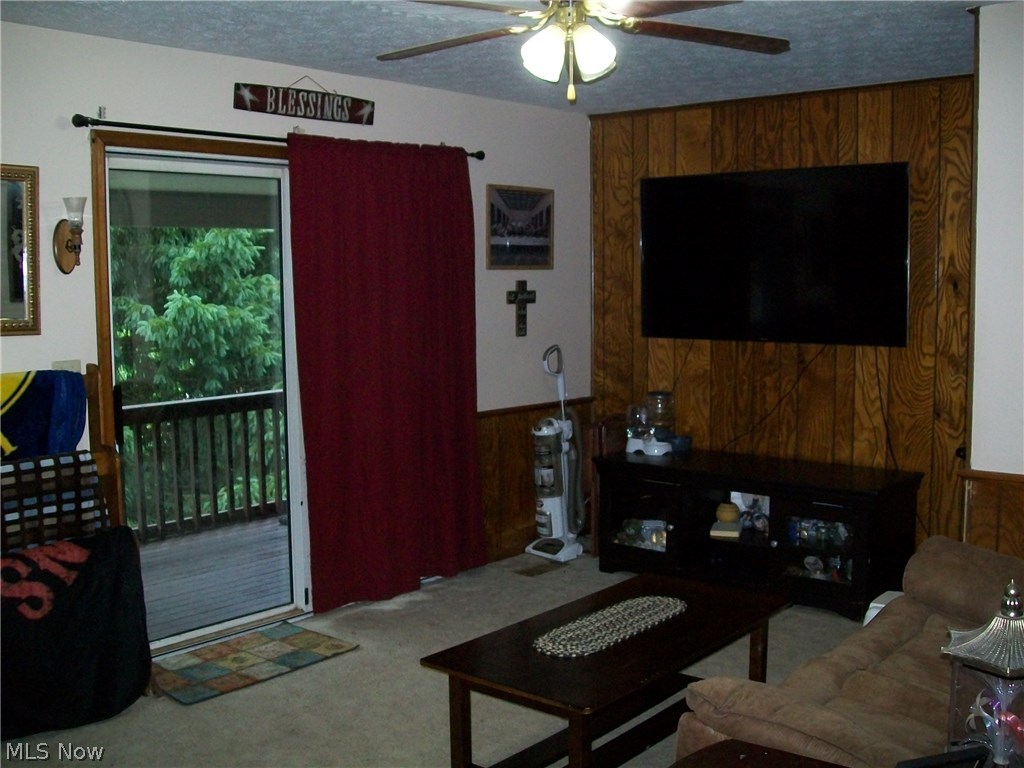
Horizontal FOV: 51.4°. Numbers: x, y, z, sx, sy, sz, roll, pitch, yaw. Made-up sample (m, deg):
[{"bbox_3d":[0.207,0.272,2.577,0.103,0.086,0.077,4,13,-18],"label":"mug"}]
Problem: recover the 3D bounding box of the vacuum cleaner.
[{"bbox_3d":[0.266,0.360,5.748,0.287,1.155,0.347,5,8,41],"label":"vacuum cleaner"}]

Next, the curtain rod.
[{"bbox_3d":[-0.847,-1.033,4.506,0.080,0.070,2.130,5,8,41],"label":"curtain rod"}]

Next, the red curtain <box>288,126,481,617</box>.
[{"bbox_3d":[-0.532,-0.058,4.949,0.100,2.090,1.191,5,8,41],"label":"red curtain"}]

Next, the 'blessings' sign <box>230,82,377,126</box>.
[{"bbox_3d":[-0.867,-1.197,4.567,0.020,0.107,0.762,5,8,41],"label":"'blessings' sign"}]

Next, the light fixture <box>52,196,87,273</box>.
[{"bbox_3d":[-1.541,-0.522,3.749,0.140,0.276,0.106,5,8,41],"label":"light fixture"}]

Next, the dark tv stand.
[{"bbox_3d":[1.160,0.686,5.166,1.508,0.593,0.574,5,8,41],"label":"dark tv stand"}]

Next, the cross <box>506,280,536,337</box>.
[{"bbox_3d":[0.062,-0.403,5.709,0.020,0.303,0.243,5,8,41],"label":"cross"}]

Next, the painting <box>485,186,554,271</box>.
[{"bbox_3d":[0.061,-0.829,5.666,0.025,0.439,0.545,5,8,41],"label":"painting"}]

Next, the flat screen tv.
[{"bbox_3d":[1.278,-0.635,5.321,1.468,0.835,0.070,5,8,41],"label":"flat screen tv"}]

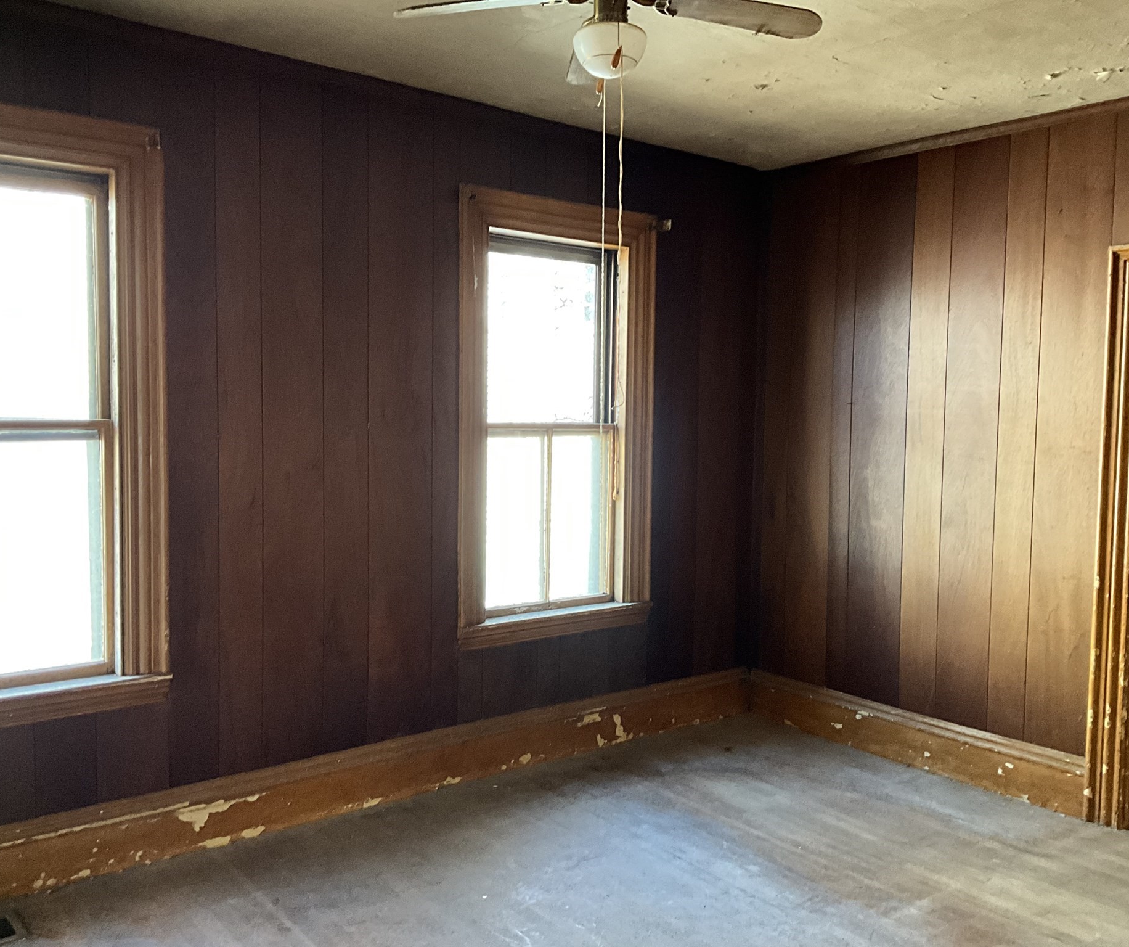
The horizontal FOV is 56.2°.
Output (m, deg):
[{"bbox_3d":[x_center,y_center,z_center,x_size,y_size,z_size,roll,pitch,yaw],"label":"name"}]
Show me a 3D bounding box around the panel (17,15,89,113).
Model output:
[{"bbox_3d":[-1.525,-1.213,3.161,0.190,0.243,0.020,-2,5,-39],"label":"panel"}]

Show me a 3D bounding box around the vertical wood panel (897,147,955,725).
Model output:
[{"bbox_3d":[1.536,-0.163,4.504,0.020,2.377,0.179,-2,5,-39],"label":"vertical wood panel"}]

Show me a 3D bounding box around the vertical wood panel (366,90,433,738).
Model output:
[{"bbox_3d":[-0.630,-0.170,4.036,0.280,2.399,0.030,-2,5,-40],"label":"vertical wood panel"}]

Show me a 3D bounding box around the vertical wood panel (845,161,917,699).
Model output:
[{"bbox_3d":[1.415,-0.181,4.748,0.030,2.424,0.282,-2,5,-40],"label":"vertical wood panel"}]

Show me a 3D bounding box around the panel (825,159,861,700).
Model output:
[{"bbox_3d":[1.271,-0.183,4.830,0.020,2.374,0.108,-2,5,-39],"label":"panel"}]

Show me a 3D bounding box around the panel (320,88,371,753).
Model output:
[{"bbox_3d":[-0.793,-0.169,3.834,0.197,2.372,0.020,-2,5,-39],"label":"panel"}]

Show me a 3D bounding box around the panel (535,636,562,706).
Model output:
[{"bbox_3d":[-0.076,0.860,4.570,0.128,0.292,0.030,-2,5,-40],"label":"panel"}]

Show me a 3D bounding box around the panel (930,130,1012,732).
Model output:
[{"bbox_3d":[1.699,-0.156,4.405,0.030,2.424,0.241,-2,5,-40],"label":"panel"}]

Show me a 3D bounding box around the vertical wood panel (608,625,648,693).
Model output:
[{"bbox_3d":[0.287,0.837,4.786,0.241,0.278,0.020,-2,5,-39],"label":"vertical wood panel"}]

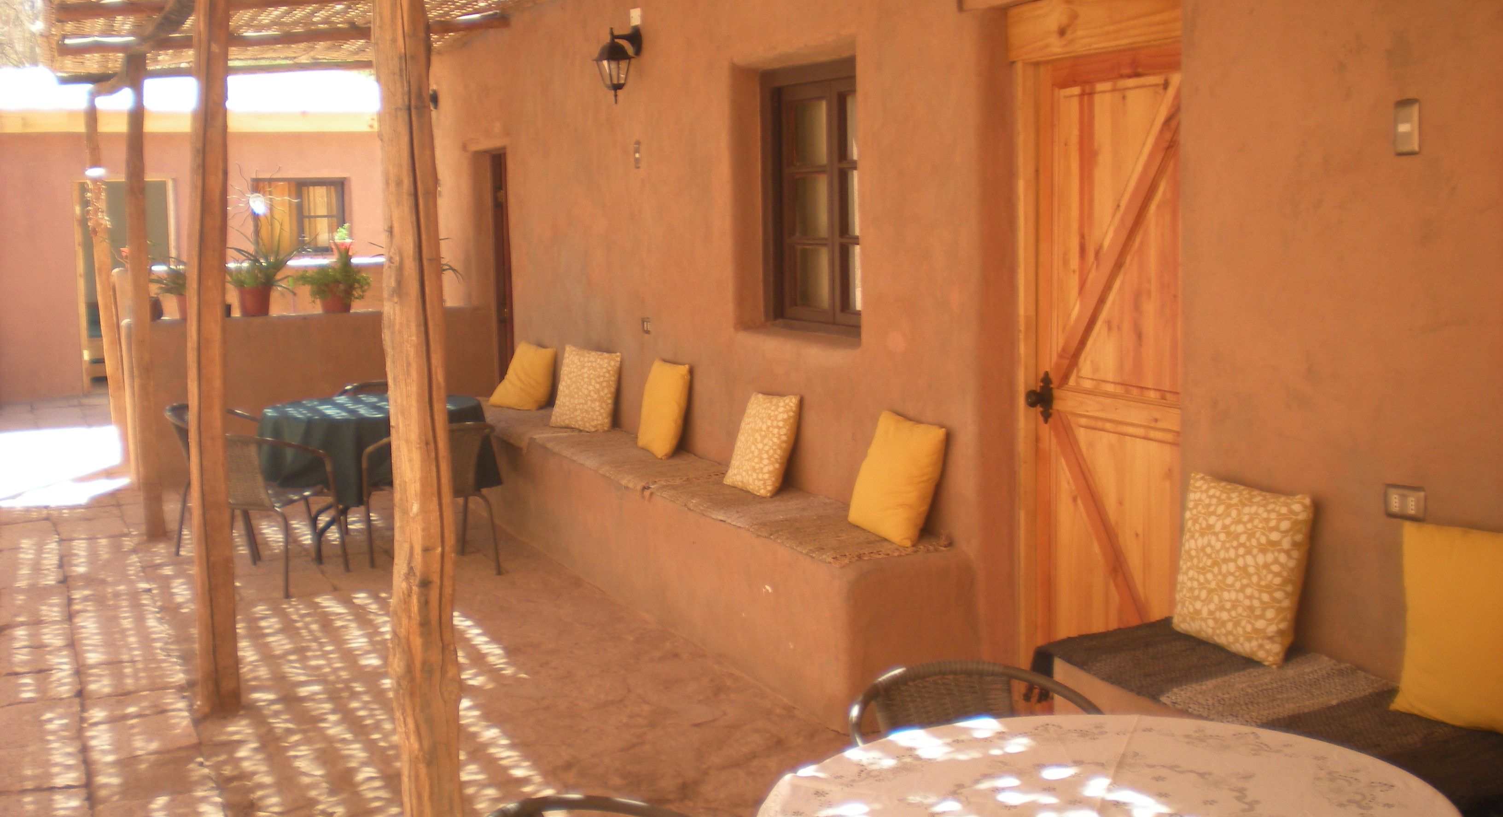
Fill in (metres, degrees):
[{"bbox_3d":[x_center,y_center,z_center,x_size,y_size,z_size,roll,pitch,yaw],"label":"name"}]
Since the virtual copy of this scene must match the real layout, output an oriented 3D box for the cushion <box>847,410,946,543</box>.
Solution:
[{"bbox_3d":[0.478,0.228,5.419,0.125,0.410,0.410,18,-2,-25],"label":"cushion"}]

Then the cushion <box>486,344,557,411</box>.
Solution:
[{"bbox_3d":[-1.272,-0.180,9.321,0.125,0.410,0.410,30,-14,-39],"label":"cushion"}]

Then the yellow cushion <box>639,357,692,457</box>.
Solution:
[{"bbox_3d":[-0.402,-0.003,7.447,0.125,0.410,0.410,14,1,-24],"label":"yellow cushion"}]

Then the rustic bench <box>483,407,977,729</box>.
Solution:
[{"bbox_3d":[-0.581,0.475,7.545,0.478,0.556,5.131,-4,8,-24],"label":"rustic bench"}]

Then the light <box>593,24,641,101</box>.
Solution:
[{"bbox_3d":[-0.618,-1.591,7.632,0.230,0.365,0.195,-4,8,-24],"label":"light"}]

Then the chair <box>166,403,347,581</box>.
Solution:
[{"bbox_3d":[-2.182,0.417,7.438,0.570,0.740,0.580,2,7,22],"label":"chair"}]

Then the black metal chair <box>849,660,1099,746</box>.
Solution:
[{"bbox_3d":[0.466,0.900,3.121,0.570,0.740,0.580,-2,7,-9],"label":"black metal chair"}]

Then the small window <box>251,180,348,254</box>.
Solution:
[{"bbox_3d":[-4.511,-1.914,16.404,0.917,0.747,0.120,-4,7,-22],"label":"small window"}]

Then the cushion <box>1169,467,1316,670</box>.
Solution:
[{"bbox_3d":[1.168,0.377,3.979,0.125,0.410,0.410,8,2,-25],"label":"cushion"}]

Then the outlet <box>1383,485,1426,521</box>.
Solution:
[{"bbox_3d":[1.439,0.208,3.630,0.014,0.074,0.116,-4,8,-24],"label":"outlet"}]

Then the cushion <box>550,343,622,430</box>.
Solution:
[{"bbox_3d":[-0.845,-0.097,8.368,0.400,0.400,0.120,5,-8,43],"label":"cushion"}]

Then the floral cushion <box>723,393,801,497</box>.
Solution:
[{"bbox_3d":[0.046,0.131,6.474,0.120,0.385,0.390,18,-2,-25],"label":"floral cushion"}]

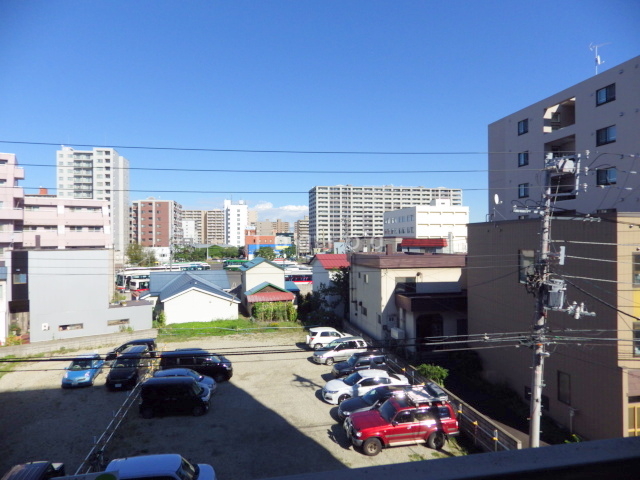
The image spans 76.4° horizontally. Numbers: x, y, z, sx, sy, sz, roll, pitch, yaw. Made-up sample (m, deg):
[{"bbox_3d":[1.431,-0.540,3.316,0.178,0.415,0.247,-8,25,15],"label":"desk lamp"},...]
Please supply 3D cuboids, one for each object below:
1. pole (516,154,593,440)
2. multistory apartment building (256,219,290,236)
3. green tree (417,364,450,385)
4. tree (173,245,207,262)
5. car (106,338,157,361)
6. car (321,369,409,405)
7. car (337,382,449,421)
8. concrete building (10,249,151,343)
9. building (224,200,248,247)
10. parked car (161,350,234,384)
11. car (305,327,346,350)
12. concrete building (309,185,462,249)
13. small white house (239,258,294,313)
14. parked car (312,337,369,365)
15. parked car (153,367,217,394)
[{"bbox_3d":[8.278,2.898,14.632,2.400,11.800,1.200,0,0,-12],"label":"pole"},{"bbox_3d":[-62.589,-9.890,538.781,44.000,37.000,18.000,0,0,-12],"label":"multistory apartment building"},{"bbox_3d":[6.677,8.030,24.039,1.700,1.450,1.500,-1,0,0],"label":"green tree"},{"bbox_3d":[-48.815,5.752,152.022,12.000,8.000,9.500,0,0,-12],"label":"tree"},{"bbox_3d":[-14.053,8.229,30.804,3.650,1.480,1.620,0,0,-18],"label":"car"},{"bbox_3d":[2.591,8.382,23.461,4.750,1.450,1.800,-1,0,-10],"label":"car"},{"bbox_3d":[3.197,8.085,19.804,4.450,1.520,1.710,0,0,-12],"label":"car"},{"bbox_3d":[-21.747,4.576,38.621,10.600,7.500,8.000,-1,0,-25],"label":"concrete building"},{"bbox_3d":[-55.856,-8.613,271.760,15.000,35.000,20.000,0,0,-12],"label":"building"},{"bbox_3d":[-8.150,8.348,27.140,4.600,1.740,1.740,-1,0,-6],"label":"parked car"},{"bbox_3d":[0.969,7.954,33.413,4.050,1.700,1.700,0,0,-12],"label":"car"},{"bbox_3d":[45.075,-13.480,280.782,102.500,43.400,24.000,0,0,-12],"label":"concrete building"},{"bbox_3d":[-7.312,5.768,53.918,5.900,6.600,13.500,0,0,-12],"label":"small white house"},{"bbox_3d":[1.626,8.019,29.546,3.980,1.570,1.690,0,0,-12],"label":"parked car"},{"bbox_3d":[-7.753,8.165,23.404,3.750,1.480,1.670,0,0,-10],"label":"parked car"}]

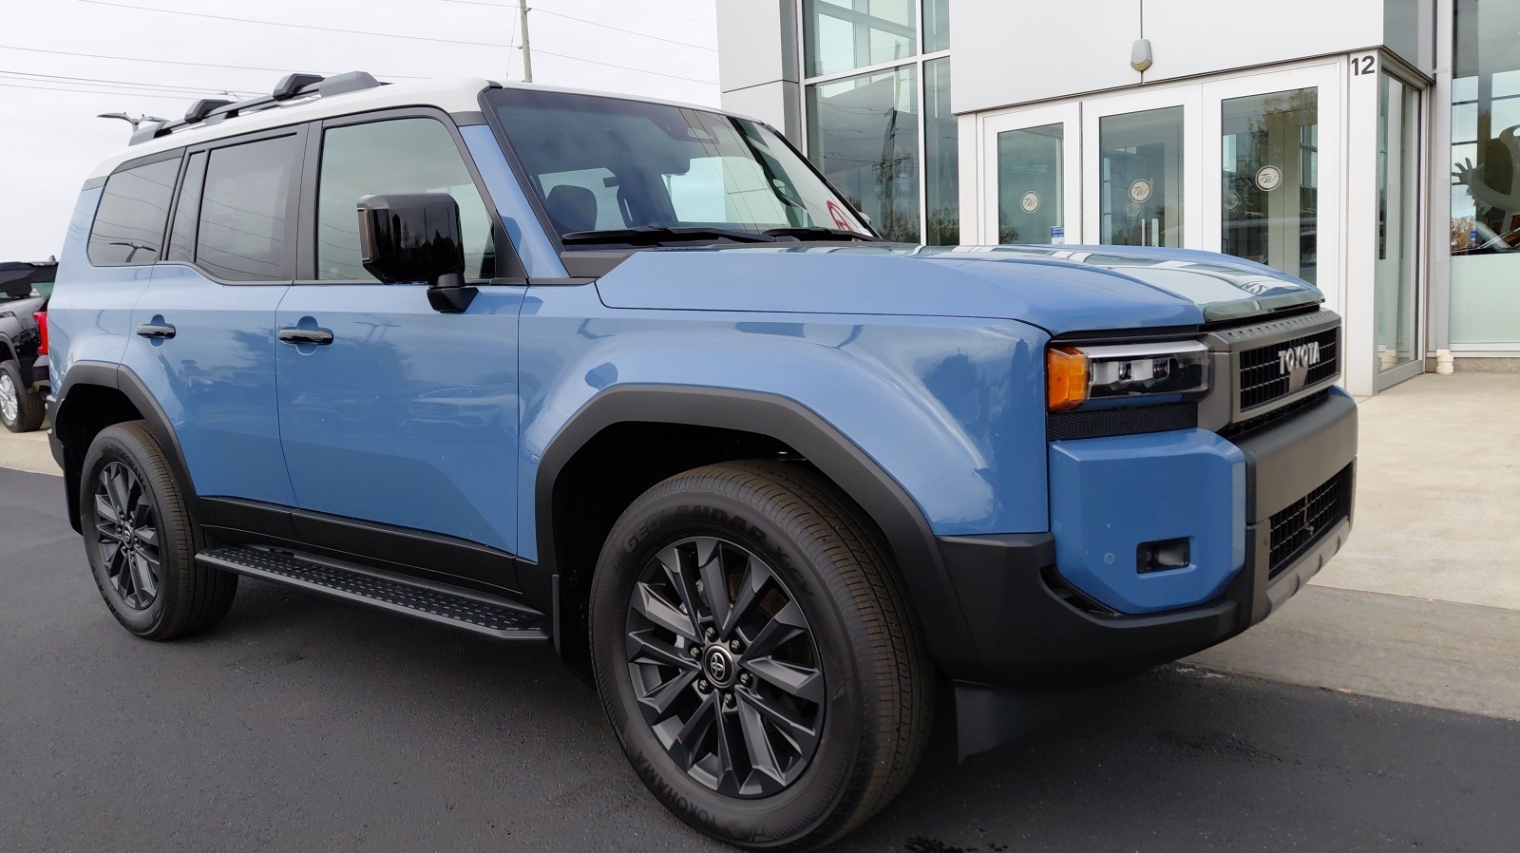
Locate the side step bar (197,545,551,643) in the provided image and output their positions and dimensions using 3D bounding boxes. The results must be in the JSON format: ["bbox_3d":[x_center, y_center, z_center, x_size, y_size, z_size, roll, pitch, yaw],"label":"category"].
[{"bbox_3d":[-1.165,0.478,3.234,1.690,0.060,0.200,4,8,37],"label":"side step bar"}]

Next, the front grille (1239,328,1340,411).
[{"bbox_3d":[1.174,-0.136,2.450,0.060,0.135,0.950,4,8,37],"label":"front grille"}]

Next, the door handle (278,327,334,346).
[{"bbox_3d":[-1.326,-0.265,3.207,0.255,0.045,0.050,4,8,37],"label":"door handle"}]

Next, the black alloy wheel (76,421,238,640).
[{"bbox_3d":[-2.268,0.381,4.138,0.820,0.815,0.265,3,7,38],"label":"black alloy wheel"}]

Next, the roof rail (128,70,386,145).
[{"bbox_3d":[-1.844,-1.110,3.883,1.720,0.082,0.060,4,8,37],"label":"roof rail"}]

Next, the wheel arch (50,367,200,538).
[{"bbox_3d":[-2.268,0.036,3.953,1.160,0.560,0.100,4,8,37],"label":"wheel arch"}]

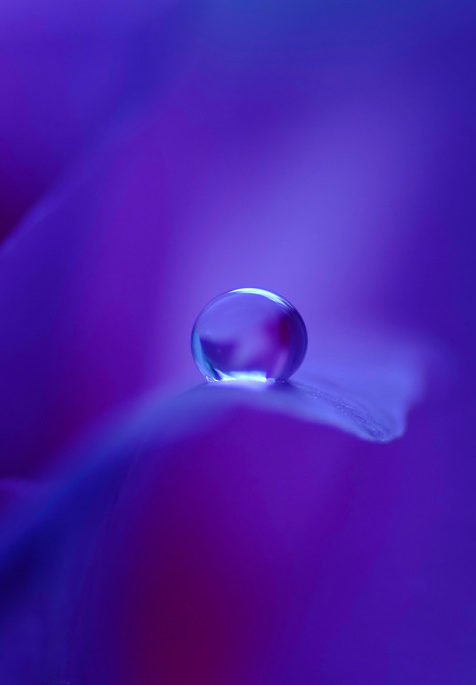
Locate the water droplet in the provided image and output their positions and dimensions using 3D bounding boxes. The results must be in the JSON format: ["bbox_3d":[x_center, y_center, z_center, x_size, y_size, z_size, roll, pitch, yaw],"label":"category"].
[{"bbox_3d":[0.000,0.000,0.102,0.003,0.002,0.003,0,6,0],"label":"water droplet"}]

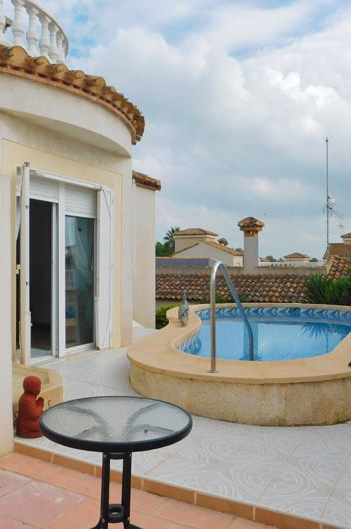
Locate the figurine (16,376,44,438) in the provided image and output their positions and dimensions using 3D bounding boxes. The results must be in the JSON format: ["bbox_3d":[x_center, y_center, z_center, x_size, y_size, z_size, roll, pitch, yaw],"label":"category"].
[{"bbox_3d":[-1.025,1.001,3.335,0.205,0.410,0.190,0,0,-14],"label":"figurine"}]

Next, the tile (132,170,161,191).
[{"bbox_3d":[-0.519,-1.497,8.344,0.320,0.220,1.050,0,0,26],"label":"tile"}]

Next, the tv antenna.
[{"bbox_3d":[11.100,-5.139,33.000,1.400,7.700,0.700,0,0,0],"label":"tv antenna"}]

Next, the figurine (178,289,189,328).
[{"bbox_3d":[0.118,0.648,6.900,0.160,0.530,0.150,0,0,-24],"label":"figurine"}]

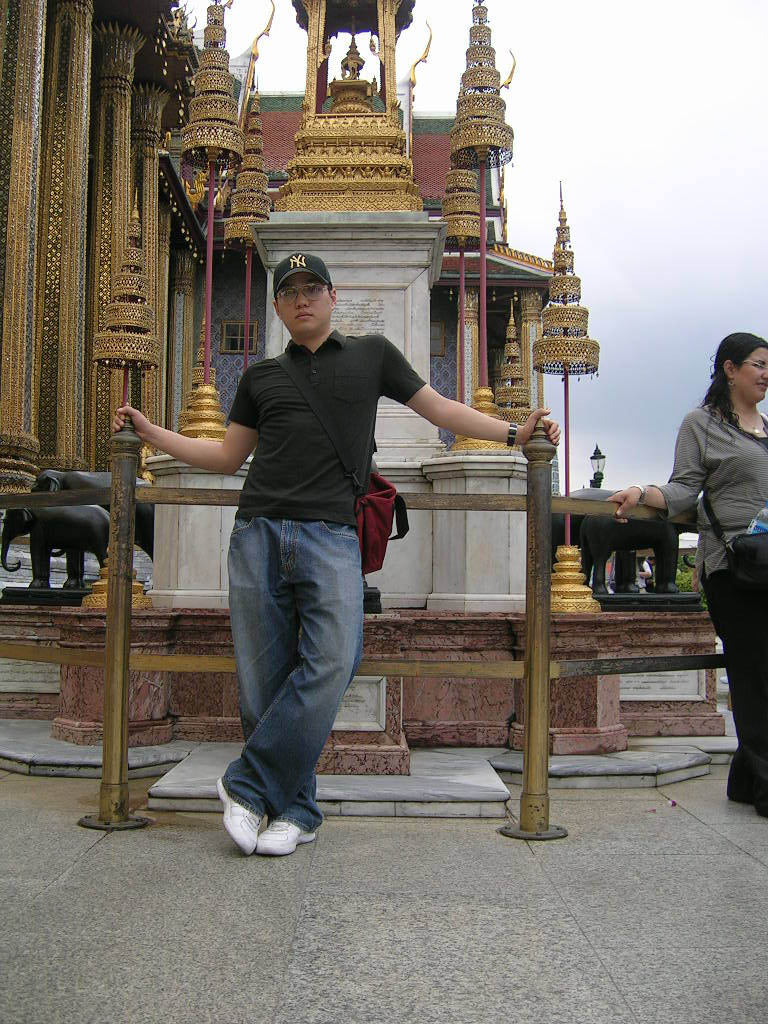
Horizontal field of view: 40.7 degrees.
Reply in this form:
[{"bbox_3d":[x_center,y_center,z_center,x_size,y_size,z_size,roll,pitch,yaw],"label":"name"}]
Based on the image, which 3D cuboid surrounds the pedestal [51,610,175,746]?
[{"bbox_3d":[-1.137,0.690,4.444,0.500,0.552,0.460,1,-4,0],"label":"pedestal"}]

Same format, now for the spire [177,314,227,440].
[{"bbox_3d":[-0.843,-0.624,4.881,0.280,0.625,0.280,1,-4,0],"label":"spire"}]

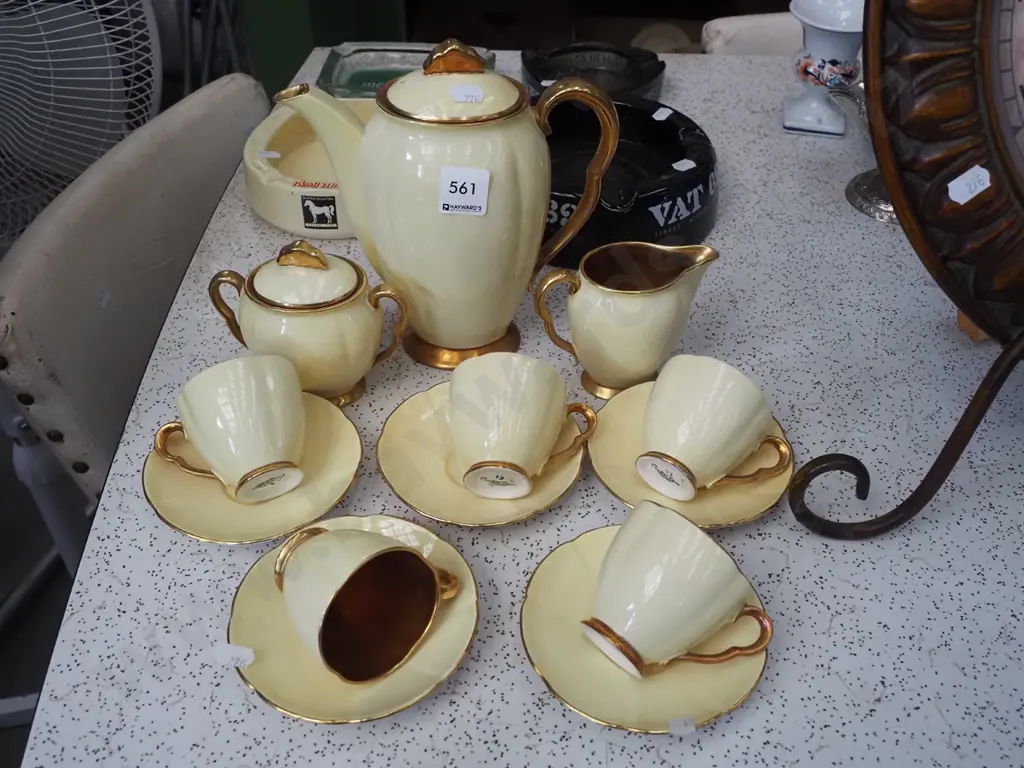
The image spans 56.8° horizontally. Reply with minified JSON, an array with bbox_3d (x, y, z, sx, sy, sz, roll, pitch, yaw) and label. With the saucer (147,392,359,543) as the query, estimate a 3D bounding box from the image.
[{"bbox_3d":[-0.146,0.049,0.544,0.121,0.018,0.121,1,41,-1],"label":"saucer"}]

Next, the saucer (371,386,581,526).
[{"bbox_3d":[-0.018,0.043,0.556,0.121,0.018,0.121,1,41,-1],"label":"saucer"}]

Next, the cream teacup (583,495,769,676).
[{"bbox_3d":[0.074,0.108,0.444,0.087,0.066,0.062,41,74,8],"label":"cream teacup"}]

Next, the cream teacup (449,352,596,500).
[{"bbox_3d":[0.005,0.031,0.526,0.087,0.066,0.062,18,54,-16],"label":"cream teacup"}]

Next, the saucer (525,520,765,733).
[{"bbox_3d":[0.064,0.122,0.469,0.121,0.018,0.121,1,41,-1],"label":"saucer"}]

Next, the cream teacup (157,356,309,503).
[{"bbox_3d":[-0.153,0.034,0.527,0.089,0.067,0.064,-27,66,3],"label":"cream teacup"}]

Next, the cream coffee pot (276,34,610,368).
[{"bbox_3d":[-0.036,-0.110,0.576,0.195,0.201,0.114,-3,42,-4],"label":"cream coffee pot"}]

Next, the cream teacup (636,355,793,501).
[{"bbox_3d":[0.110,0.035,0.534,0.089,0.067,0.064,36,64,1],"label":"cream teacup"}]

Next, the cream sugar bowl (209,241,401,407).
[{"bbox_3d":[-0.119,-0.039,0.564,0.118,0.108,0.080,6,42,4],"label":"cream sugar bowl"}]

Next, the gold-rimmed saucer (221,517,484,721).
[{"bbox_3d":[-0.077,0.117,0.469,0.121,0.018,0.121,1,41,-1],"label":"gold-rimmed saucer"}]

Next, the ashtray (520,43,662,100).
[{"bbox_3d":[0.079,-0.288,0.922,0.142,0.038,0.142,2,41,0],"label":"ashtray"}]

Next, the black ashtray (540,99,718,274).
[{"bbox_3d":[0.066,-0.168,0.755,0.196,0.052,0.196,1,42,-1],"label":"black ashtray"}]

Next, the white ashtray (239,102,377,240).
[{"bbox_3d":[-0.140,-0.181,0.788,0.152,0.043,0.160,2,41,0],"label":"white ashtray"}]

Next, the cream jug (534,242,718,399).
[{"bbox_3d":[0.067,-0.039,0.580,0.108,0.095,0.066,-3,42,-5],"label":"cream jug"}]

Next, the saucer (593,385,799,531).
[{"bbox_3d":[0.102,0.043,0.547,0.119,0.018,0.119,1,42,-1],"label":"saucer"}]

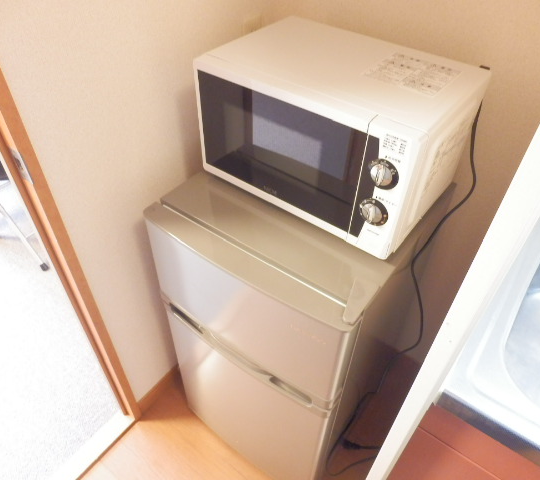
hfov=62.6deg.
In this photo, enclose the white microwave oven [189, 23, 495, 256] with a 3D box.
[{"bbox_3d":[0.131,-0.231,0.901,0.450,0.255,0.325,28,48,26],"label":"white microwave oven"}]

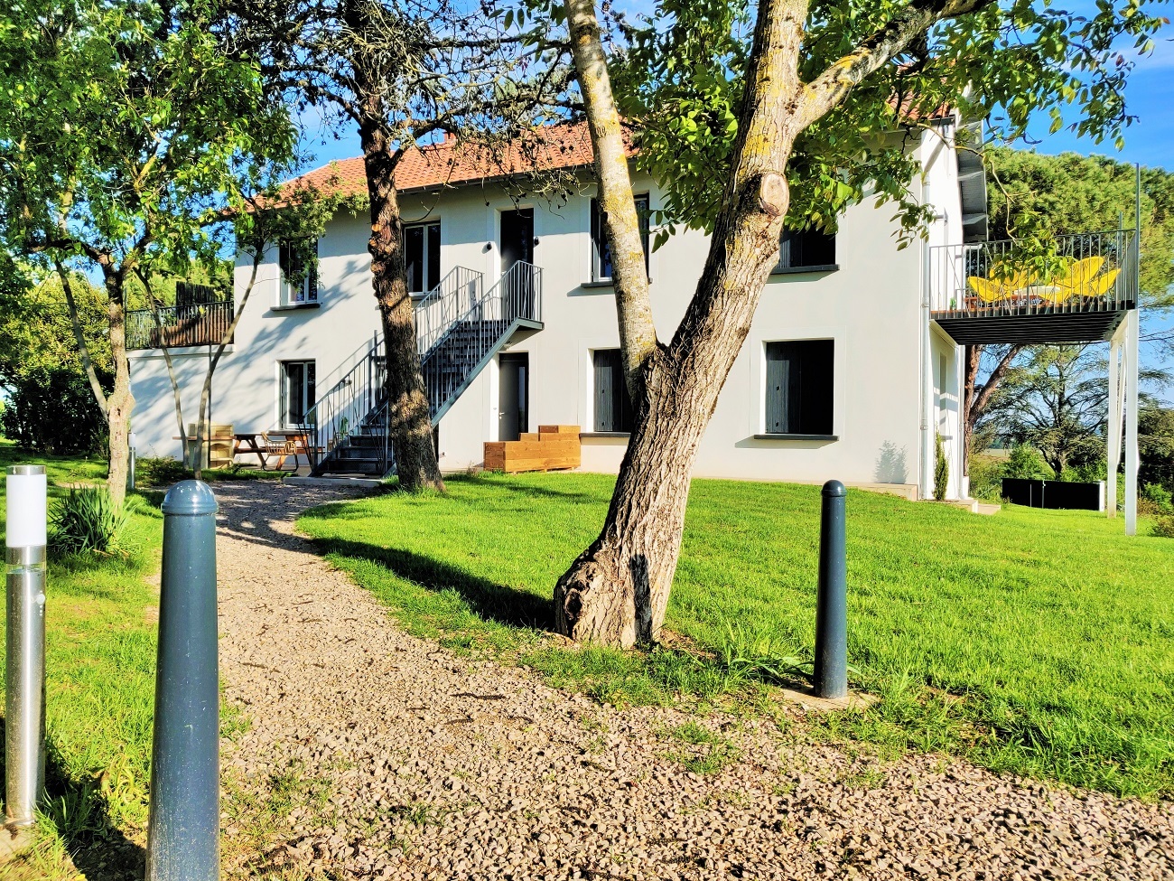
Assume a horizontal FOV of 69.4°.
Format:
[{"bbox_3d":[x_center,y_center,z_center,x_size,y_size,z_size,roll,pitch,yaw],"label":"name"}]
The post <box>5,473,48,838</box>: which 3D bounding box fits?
[{"bbox_3d":[-1.309,0.477,1.980,0.077,0.830,0.077,1,1,7],"label":"post"}]

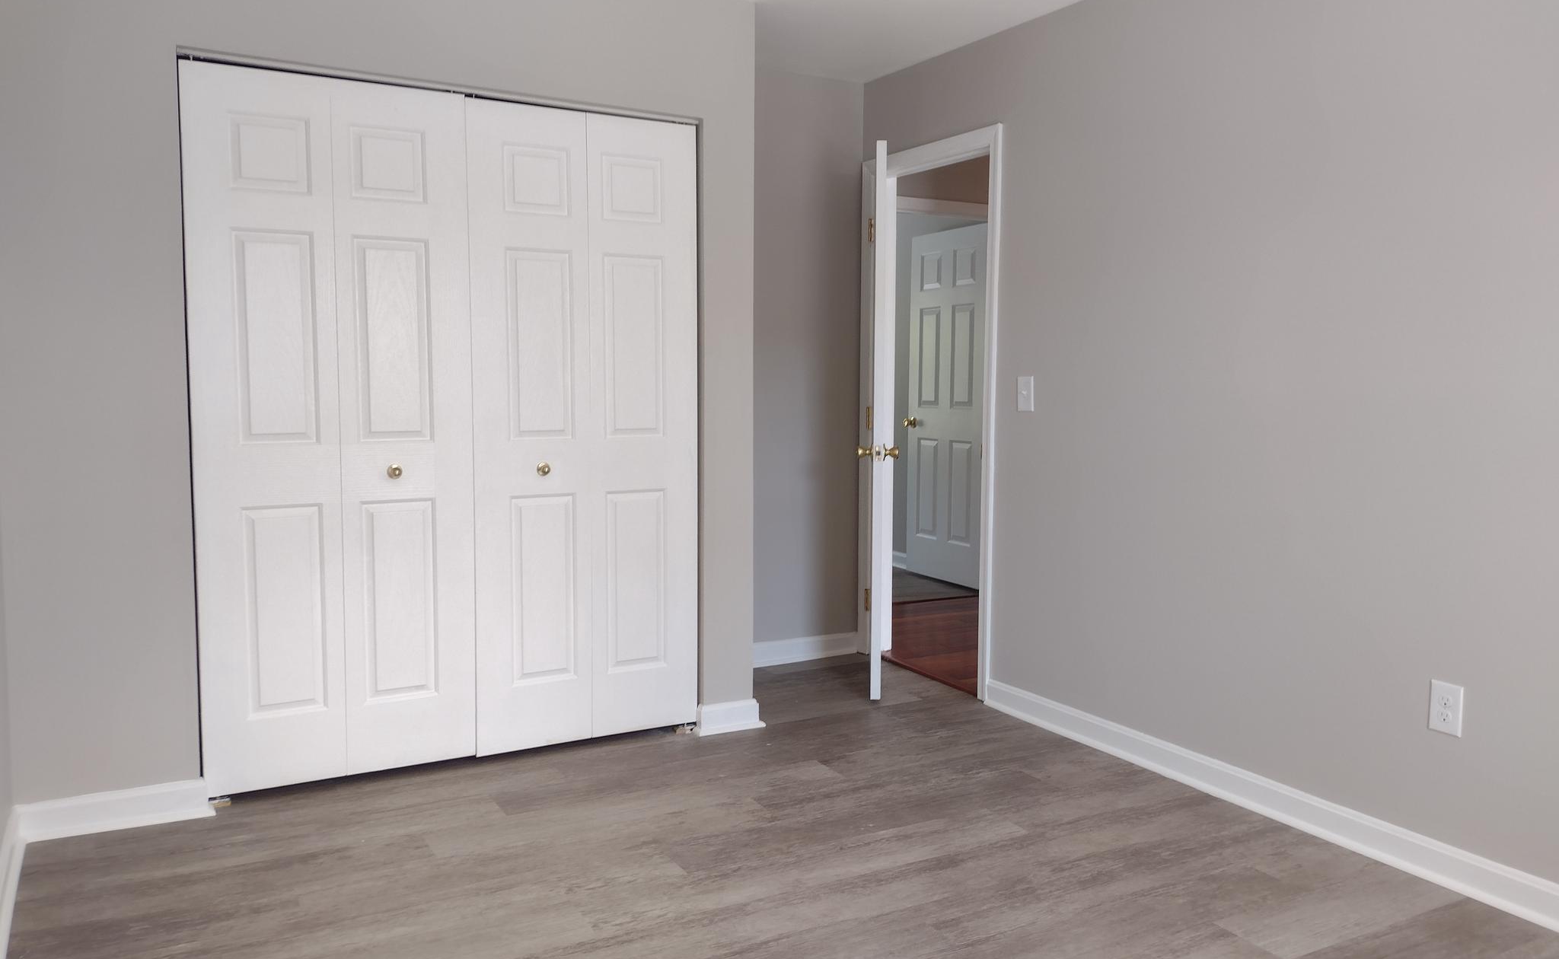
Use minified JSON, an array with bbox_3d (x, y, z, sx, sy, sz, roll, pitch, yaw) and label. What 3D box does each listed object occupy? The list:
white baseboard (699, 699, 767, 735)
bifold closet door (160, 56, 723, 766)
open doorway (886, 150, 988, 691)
[{"bbox_3d":[-0.166,0.819,4.153,0.244,0.095,0.030,-2,6,-29],"label":"white baseboard"},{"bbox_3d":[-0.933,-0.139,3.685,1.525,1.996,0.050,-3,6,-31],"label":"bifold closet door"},{"bbox_3d":[0.612,-0.211,4.842,0.130,2.031,0.765,-2,6,-29],"label":"open doorway"}]

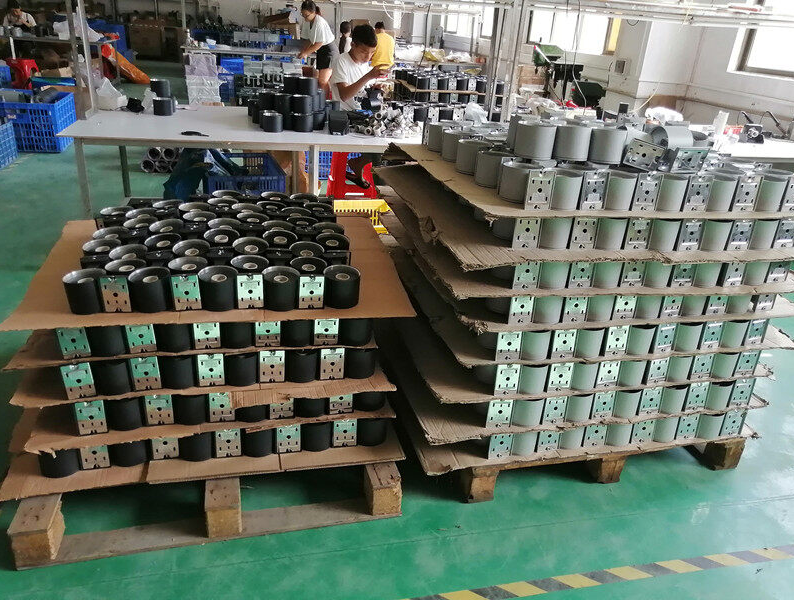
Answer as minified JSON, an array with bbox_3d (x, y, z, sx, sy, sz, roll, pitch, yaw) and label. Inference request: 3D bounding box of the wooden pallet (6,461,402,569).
[{"bbox_3d":[-0.657,0.447,2.289,1.121,0.137,1.100,-3,25,-14],"label":"wooden pallet"}]

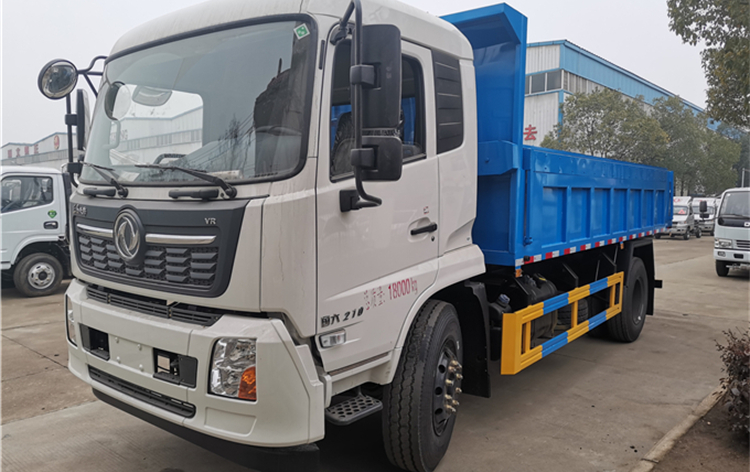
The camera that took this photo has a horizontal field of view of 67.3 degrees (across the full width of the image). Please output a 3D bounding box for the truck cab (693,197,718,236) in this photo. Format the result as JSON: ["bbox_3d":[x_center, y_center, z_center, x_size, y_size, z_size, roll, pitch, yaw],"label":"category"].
[{"bbox_3d":[17.420,-1.055,29.445,1.600,1.920,4.200,3,5,38],"label":"truck cab"}]

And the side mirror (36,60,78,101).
[{"bbox_3d":[-2.167,-1.064,3.844,0.090,0.265,0.265,39,22,24],"label":"side mirror"}]

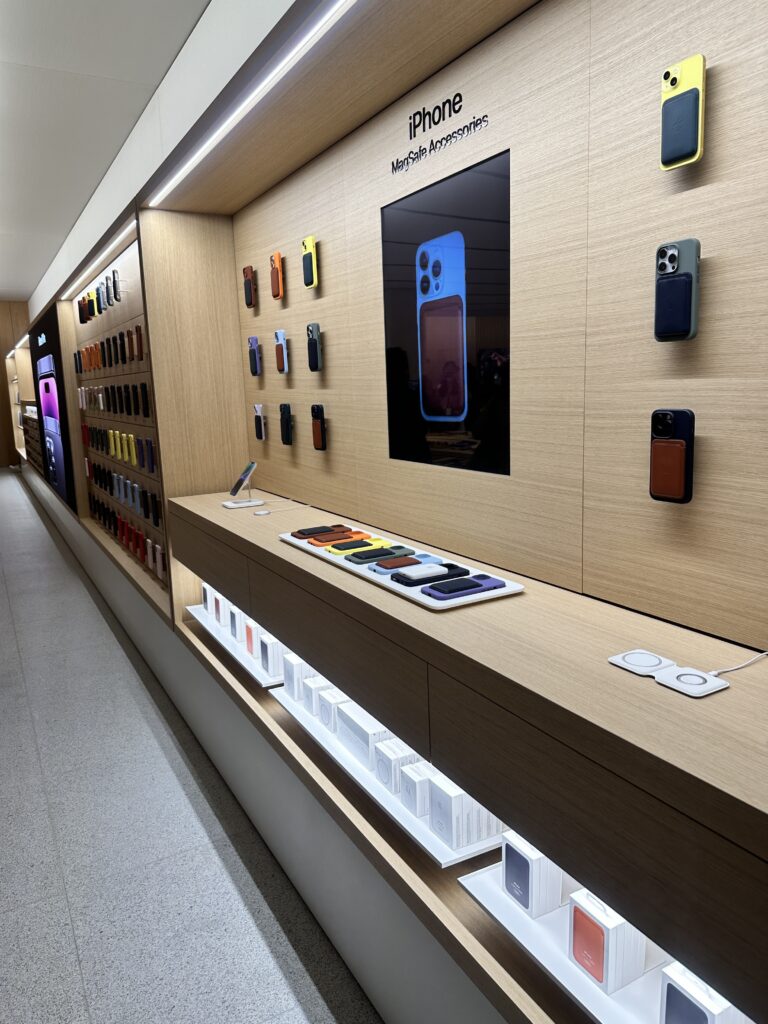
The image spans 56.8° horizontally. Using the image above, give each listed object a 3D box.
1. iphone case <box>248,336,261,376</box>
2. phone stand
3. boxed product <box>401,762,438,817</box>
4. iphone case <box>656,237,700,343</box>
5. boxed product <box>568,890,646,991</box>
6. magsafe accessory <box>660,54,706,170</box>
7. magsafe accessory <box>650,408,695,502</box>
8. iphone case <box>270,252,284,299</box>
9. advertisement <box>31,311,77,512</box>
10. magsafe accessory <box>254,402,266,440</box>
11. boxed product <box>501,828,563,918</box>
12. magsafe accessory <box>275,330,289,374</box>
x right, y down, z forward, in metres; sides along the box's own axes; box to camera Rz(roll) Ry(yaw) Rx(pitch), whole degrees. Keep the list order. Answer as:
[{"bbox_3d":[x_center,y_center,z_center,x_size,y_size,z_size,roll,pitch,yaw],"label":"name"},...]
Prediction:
[{"bbox_3d":[-0.508,-0.610,2.786,0.015,0.150,0.074,-8,12,-29],"label":"iphone case"},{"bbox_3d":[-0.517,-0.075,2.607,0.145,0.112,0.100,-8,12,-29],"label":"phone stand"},{"bbox_3d":[0.084,0.586,1.509,0.071,0.083,0.065,-8,12,-29],"label":"boxed product"},{"bbox_3d":[0.460,-0.346,1.118,0.015,0.150,0.074,-8,12,-29],"label":"iphone case"},{"bbox_3d":[0.337,0.643,1.079,0.072,0.110,0.081,-8,12,-29],"label":"boxed product"},{"bbox_3d":[0.450,-0.602,1.075,0.013,0.147,0.071,-8,12,-29],"label":"magsafe accessory"},{"bbox_3d":[0.470,-0.092,1.165,0.015,0.150,0.074,-8,12,-29],"label":"magsafe accessory"},{"bbox_3d":[-0.378,-0.830,2.497,0.015,0.150,0.074,-8,12,-29],"label":"iphone case"},{"bbox_3d":[-3.111,-0.955,6.666,0.060,1.630,2.900,-8,12,-29],"label":"advertisement"},{"bbox_3d":[-0.496,-0.358,2.832,0.013,0.147,0.071,-8,12,-29],"label":"magsafe accessory"},{"bbox_3d":[0.254,0.618,1.225,0.060,0.111,0.079,-8,12,-29],"label":"boxed product"},{"bbox_3d":[-0.369,-0.575,2.546,0.015,0.150,0.074,-8,12,-29],"label":"magsafe accessory"}]

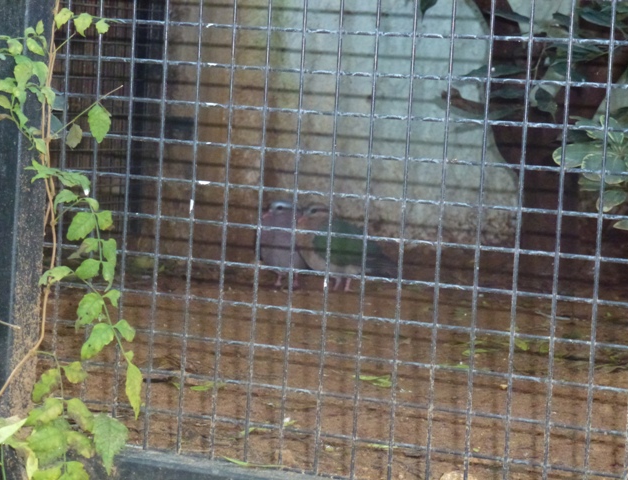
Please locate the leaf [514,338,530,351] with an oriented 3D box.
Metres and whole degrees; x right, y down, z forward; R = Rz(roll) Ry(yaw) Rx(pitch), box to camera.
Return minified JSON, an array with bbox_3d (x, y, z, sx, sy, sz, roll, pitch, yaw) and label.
[{"bbox_3d":[0.353,0.178,3.550,0.032,0.013,0.038,3,6,0],"label":"leaf"}]

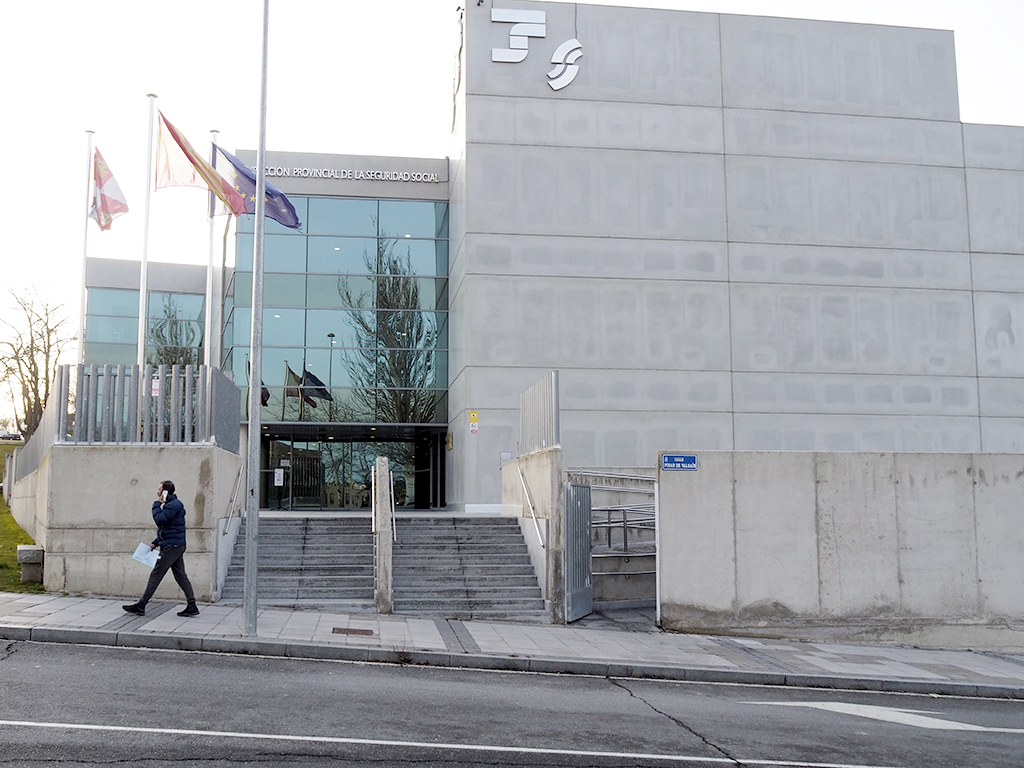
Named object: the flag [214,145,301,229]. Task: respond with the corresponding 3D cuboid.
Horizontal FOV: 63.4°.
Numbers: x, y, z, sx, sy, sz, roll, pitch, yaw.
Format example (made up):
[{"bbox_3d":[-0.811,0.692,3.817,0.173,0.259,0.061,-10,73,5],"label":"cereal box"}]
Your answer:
[{"bbox_3d":[-4.602,-3.571,14.977,1.450,1.360,0.450,4,-8,-28],"label":"flag"}]

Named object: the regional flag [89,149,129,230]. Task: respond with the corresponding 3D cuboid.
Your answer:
[{"bbox_3d":[-7.103,-3.424,14.580,0.700,1.360,0.420,1,-7,-8],"label":"regional flag"}]

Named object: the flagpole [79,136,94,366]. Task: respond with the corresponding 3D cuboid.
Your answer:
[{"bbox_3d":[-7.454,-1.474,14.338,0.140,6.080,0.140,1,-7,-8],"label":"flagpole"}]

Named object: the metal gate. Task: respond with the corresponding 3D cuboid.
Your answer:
[{"bbox_3d":[1.118,2.767,13.750,0.080,2.200,1.319,-3,-8,23],"label":"metal gate"}]

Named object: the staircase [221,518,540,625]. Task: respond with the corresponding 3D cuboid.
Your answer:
[{"bbox_3d":[-2.102,3.045,13.978,5.050,1.600,2.650,1,-7,-8],"label":"staircase"}]

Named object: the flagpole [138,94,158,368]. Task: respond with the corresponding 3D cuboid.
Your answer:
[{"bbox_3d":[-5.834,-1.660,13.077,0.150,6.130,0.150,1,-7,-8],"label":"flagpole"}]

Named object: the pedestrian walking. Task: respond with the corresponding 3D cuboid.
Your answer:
[{"bbox_3d":[-4.655,2.191,11.000,0.970,1.750,0.520,1,-7,-8],"label":"pedestrian walking"}]

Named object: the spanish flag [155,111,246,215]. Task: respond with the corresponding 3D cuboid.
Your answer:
[{"bbox_3d":[-5.164,-3.672,13.733,1.450,1.620,0.450,4,-8,-32],"label":"spanish flag"}]

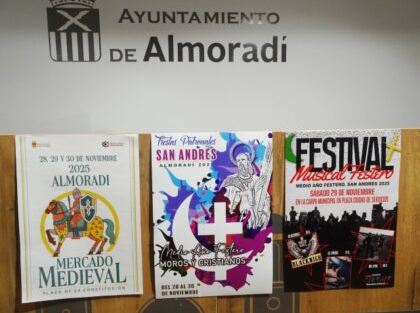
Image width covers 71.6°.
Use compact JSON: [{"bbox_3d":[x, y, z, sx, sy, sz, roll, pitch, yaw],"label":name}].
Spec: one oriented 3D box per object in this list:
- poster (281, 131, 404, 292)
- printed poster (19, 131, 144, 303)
[{"bbox_3d":[0.343,0.146,0.759,0.300,0.424,0.010,-1,5,-3],"label":"poster"},{"bbox_3d":[-0.327,0.157,0.740,0.300,0.424,0.010,-1,3,-5],"label":"printed poster"}]

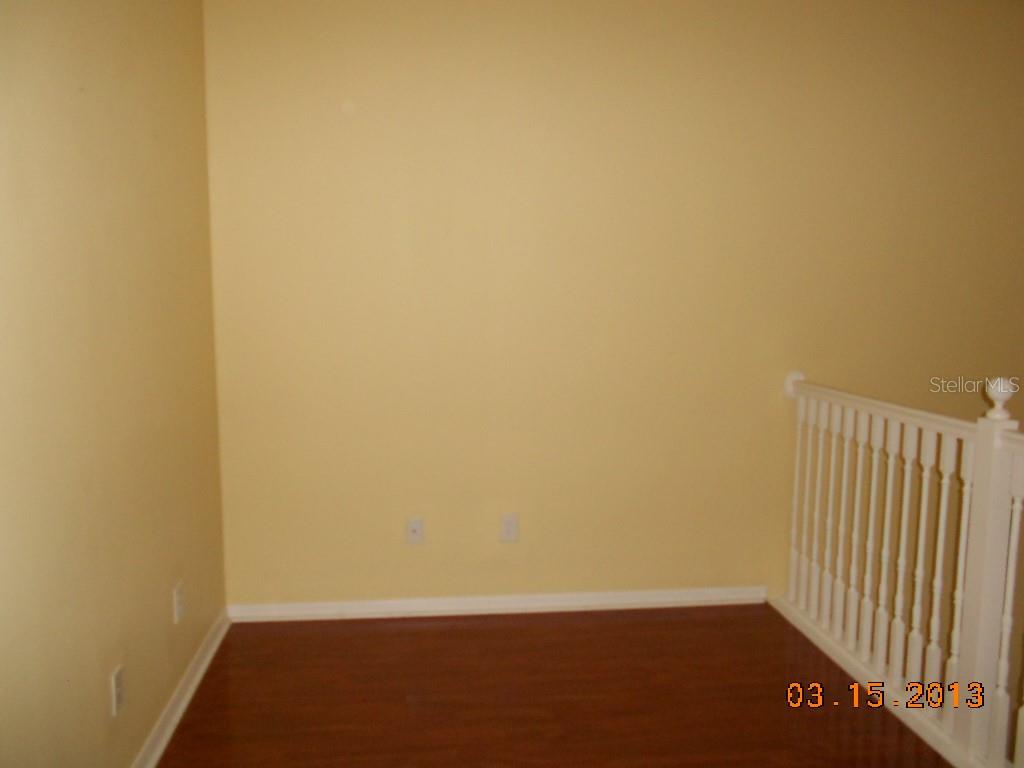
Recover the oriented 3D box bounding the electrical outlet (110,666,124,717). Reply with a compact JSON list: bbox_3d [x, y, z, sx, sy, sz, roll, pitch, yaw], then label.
[{"bbox_3d":[-1.068,0.826,2.086,0.008,0.118,0.073,0,7,-7],"label":"electrical outlet"}]

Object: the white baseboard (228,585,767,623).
[{"bbox_3d":[-0.022,0.975,3.412,2.409,0.076,0.020,0,7,-7],"label":"white baseboard"}]

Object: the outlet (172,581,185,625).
[{"bbox_3d":[-1.133,0.740,2.610,0.008,0.118,0.073,0,7,-7],"label":"outlet"}]

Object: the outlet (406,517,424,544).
[{"bbox_3d":[-0.416,0.633,3.325,0.073,0.118,0.008,0,7,-7],"label":"outlet"}]

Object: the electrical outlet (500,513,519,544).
[{"bbox_3d":[-0.011,0.629,3.375,0.073,0.118,0.008,0,7,-7],"label":"electrical outlet"}]

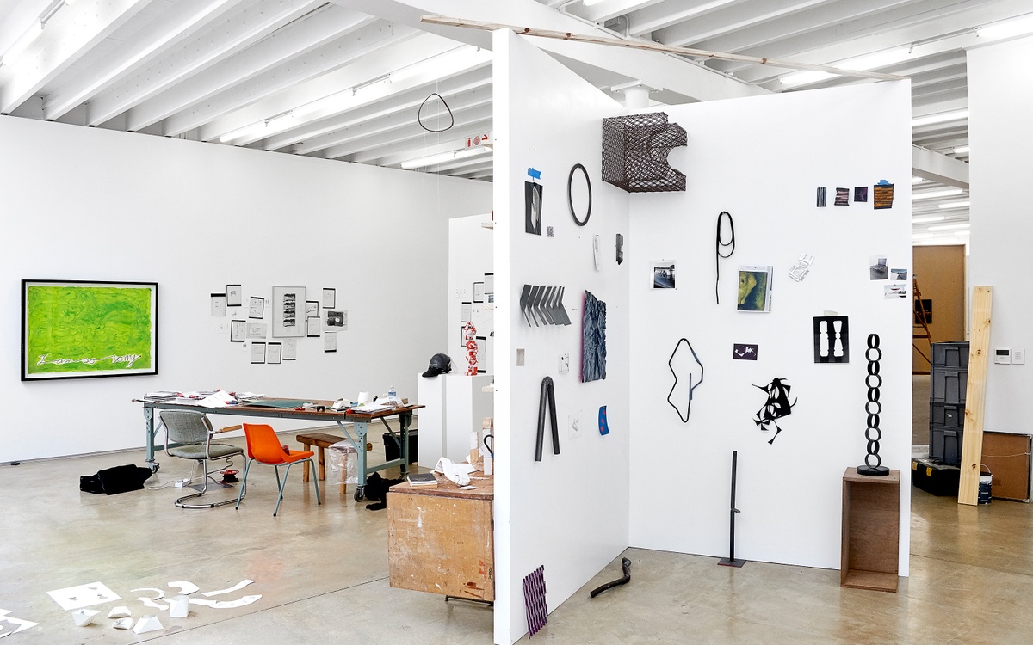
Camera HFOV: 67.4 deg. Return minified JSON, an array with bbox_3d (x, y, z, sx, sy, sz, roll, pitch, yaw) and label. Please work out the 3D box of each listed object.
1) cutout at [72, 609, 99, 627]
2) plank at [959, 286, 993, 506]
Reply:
[{"bbox_3d":[-2.345,1.617,4.222,0.140,0.070,0.095,0,0,-17],"label":"cutout"},{"bbox_3d":[4.085,0.623,6.880,0.144,1.979,0.022,1,-16,42],"label":"plank"}]

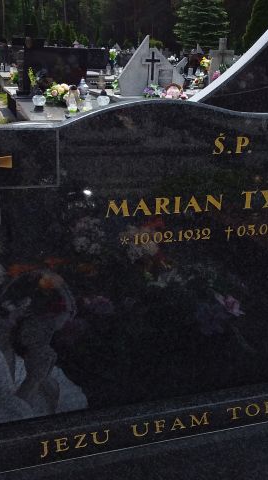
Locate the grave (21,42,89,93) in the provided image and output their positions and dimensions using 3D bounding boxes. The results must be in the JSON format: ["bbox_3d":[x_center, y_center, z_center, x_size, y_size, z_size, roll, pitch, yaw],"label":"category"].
[{"bbox_3d":[-1.103,-2.386,7.250,0.909,0.678,0.180,-4,22,-16],"label":"grave"}]

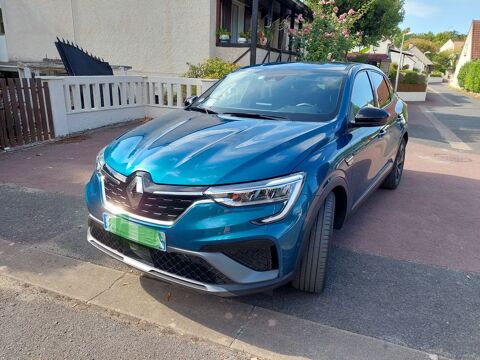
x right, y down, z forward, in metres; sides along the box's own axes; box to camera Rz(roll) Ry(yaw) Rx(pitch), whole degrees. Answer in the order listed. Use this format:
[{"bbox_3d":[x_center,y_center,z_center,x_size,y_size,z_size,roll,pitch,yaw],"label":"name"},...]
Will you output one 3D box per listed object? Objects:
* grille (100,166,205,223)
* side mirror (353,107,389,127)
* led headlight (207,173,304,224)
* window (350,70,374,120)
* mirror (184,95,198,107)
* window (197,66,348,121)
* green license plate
[{"bbox_3d":[-0.569,0.073,1.907,0.860,0.250,0.130,11,18,32],"label":"grille"},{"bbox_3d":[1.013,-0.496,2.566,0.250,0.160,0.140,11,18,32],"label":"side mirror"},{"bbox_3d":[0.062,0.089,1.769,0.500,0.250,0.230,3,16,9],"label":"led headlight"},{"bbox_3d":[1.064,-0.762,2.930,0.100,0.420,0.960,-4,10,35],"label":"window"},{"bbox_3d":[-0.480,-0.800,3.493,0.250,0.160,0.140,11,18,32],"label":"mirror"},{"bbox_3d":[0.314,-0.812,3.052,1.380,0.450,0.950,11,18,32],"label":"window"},{"bbox_3d":[-0.613,0.293,1.903,0.520,0.110,0.020,11,18,32],"label":"green license plate"}]

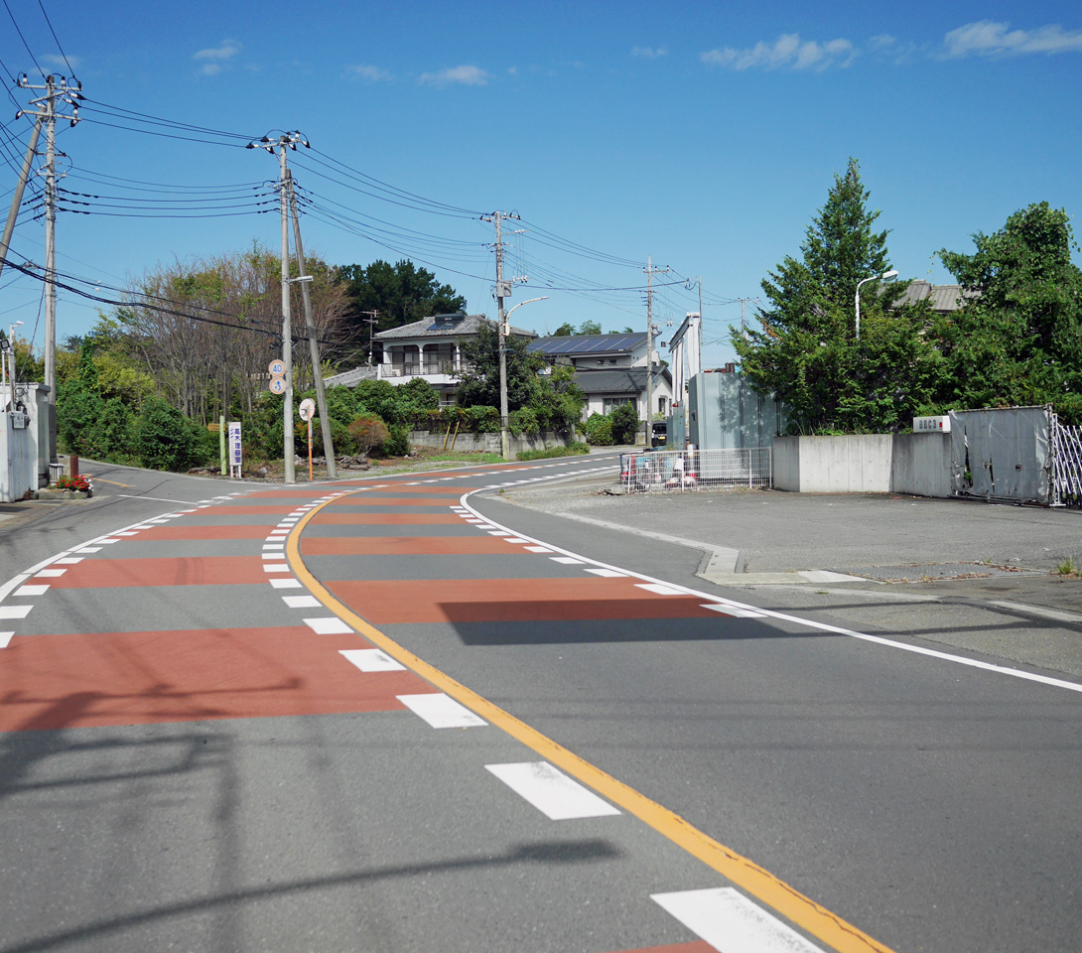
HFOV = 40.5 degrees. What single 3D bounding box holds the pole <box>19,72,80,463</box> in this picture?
[{"bbox_3d":[-15.479,-6.464,46.300,1.850,12.580,0.800,-1,1,-5],"label":"pole"}]

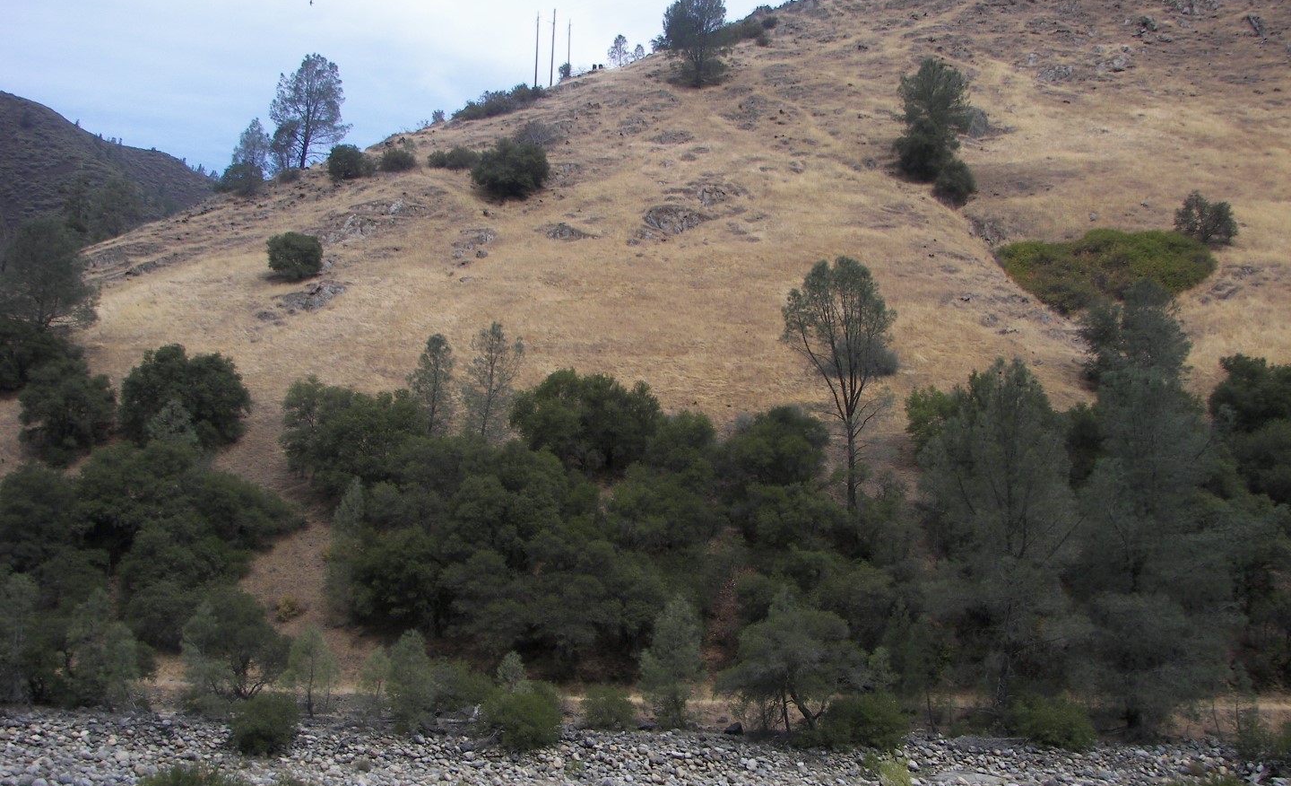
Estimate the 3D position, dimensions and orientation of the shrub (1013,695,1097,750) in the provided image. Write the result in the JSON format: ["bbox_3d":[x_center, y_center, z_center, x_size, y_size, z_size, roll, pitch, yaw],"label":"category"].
[{"bbox_3d":[15.668,12.651,51.500,3.265,1.989,2.861,2,-7,0],"label":"shrub"}]

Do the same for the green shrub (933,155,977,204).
[{"bbox_3d":[32.234,-22.085,140.000,4.530,4.530,4.310,1,-8,0],"label":"green shrub"}]

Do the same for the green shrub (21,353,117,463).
[{"bbox_3d":[-35.758,1.029,83.000,5.990,6.680,5.690,1,-8,0],"label":"green shrub"}]

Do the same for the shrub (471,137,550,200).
[{"bbox_3d":[-14.596,-24.236,145.000,8.430,5.640,7.590,1,-8,0],"label":"shrub"}]

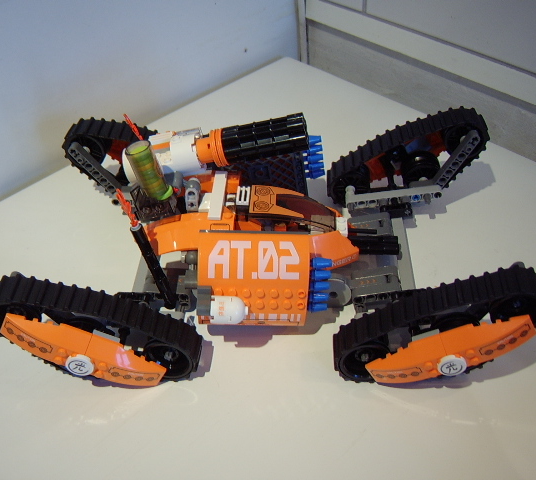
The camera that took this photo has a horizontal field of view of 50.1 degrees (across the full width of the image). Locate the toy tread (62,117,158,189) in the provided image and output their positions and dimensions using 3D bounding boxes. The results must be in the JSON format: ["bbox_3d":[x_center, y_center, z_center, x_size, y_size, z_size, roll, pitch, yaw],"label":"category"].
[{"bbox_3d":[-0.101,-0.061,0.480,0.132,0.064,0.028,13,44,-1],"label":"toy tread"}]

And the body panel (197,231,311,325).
[{"bbox_3d":[-0.008,0.029,0.337,0.064,0.064,0.020,1,28,1],"label":"body panel"}]

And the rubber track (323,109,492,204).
[{"bbox_3d":[0.110,-0.058,0.455,0.129,0.069,0.018,-17,45,18],"label":"rubber track"}]

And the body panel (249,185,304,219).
[{"bbox_3d":[0.007,-0.023,0.380,0.038,0.009,0.029,7,46,-4],"label":"body panel"}]

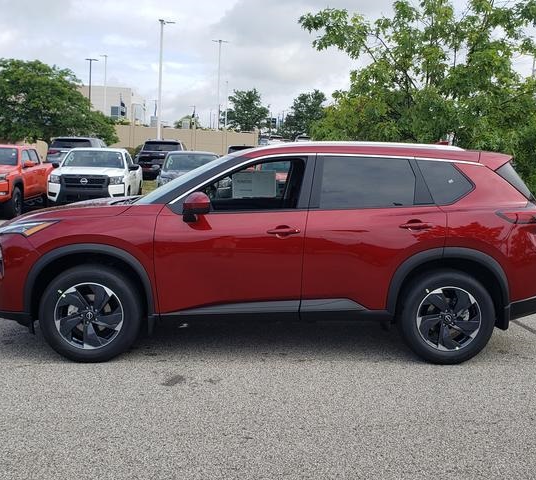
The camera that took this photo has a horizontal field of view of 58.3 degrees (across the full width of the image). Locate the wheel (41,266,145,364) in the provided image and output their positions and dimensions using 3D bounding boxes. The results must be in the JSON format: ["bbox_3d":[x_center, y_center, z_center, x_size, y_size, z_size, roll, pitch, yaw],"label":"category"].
[{"bbox_3d":[-1.325,0.553,3.682,0.735,0.735,0.240,1,6,-2],"label":"wheel"}]

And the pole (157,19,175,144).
[{"bbox_3d":[-5.757,-7.920,27.000,0.950,8.700,0.650,2,6,0],"label":"pole"}]

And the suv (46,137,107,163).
[{"bbox_3d":[-8.400,-3.680,21.600,1.920,1.720,4.800,0,8,-11],"label":"suv"}]

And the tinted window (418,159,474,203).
[{"bbox_3d":[1.373,-0.447,3.740,0.450,0.370,0.060,2,-8,-6],"label":"tinted window"}]

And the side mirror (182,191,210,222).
[{"bbox_3d":[-0.515,-0.241,3.460,0.180,0.210,0.240,1,6,-3],"label":"side mirror"}]

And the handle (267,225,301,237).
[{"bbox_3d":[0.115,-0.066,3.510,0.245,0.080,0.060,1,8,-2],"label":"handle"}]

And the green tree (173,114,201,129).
[{"bbox_3d":[-11.868,-15.509,70.000,4.800,5.800,4.800,2,6,0],"label":"green tree"}]

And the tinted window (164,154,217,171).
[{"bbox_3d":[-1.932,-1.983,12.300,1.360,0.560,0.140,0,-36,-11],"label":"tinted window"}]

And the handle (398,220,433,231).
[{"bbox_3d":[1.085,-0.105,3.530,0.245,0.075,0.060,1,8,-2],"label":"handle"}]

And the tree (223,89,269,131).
[{"bbox_3d":[-2.808,-14.978,60.000,5.400,7.000,5.400,2,6,0],"label":"tree"}]

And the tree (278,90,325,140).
[{"bbox_3d":[3.500,-11.500,47.000,5.200,6.400,5.000,1,8,0],"label":"tree"}]

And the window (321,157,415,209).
[{"bbox_3d":[0.737,-0.432,3.580,0.720,0.400,0.060,1,-8,-2],"label":"window"}]

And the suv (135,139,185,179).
[{"bbox_3d":[-4.700,-3.600,21.600,1.930,1.750,4.800,0,8,-11],"label":"suv"}]

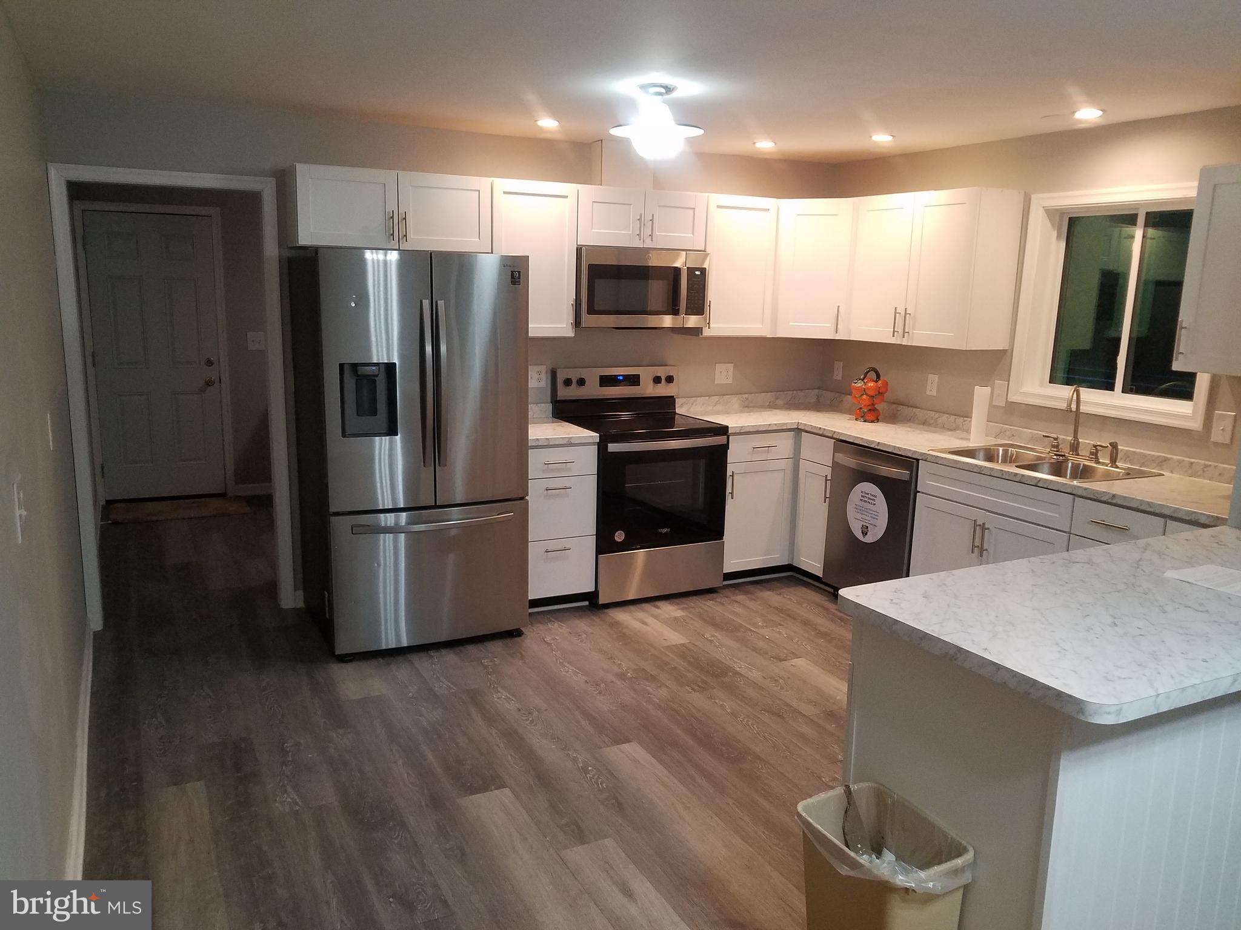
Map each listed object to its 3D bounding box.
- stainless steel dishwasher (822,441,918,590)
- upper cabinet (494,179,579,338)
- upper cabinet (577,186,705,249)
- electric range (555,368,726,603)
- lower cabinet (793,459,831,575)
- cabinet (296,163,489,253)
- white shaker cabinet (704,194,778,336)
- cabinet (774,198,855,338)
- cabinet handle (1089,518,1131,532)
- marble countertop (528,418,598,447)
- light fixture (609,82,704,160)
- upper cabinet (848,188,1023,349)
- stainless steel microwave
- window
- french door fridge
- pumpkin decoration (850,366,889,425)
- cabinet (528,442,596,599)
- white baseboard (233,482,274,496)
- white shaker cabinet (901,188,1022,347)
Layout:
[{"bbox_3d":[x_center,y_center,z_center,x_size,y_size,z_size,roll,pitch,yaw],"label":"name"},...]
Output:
[{"bbox_3d":[1.529,0.315,4.932,0.610,0.845,0.608,-4,12,-27],"label":"stainless steel dishwasher"},{"bbox_3d":[-0.495,-1.057,4.839,0.452,0.774,0.313,-4,12,-27],"label":"upper cabinet"},{"bbox_3d":[0.063,-1.321,5.033,0.762,0.300,0.320,-4,12,-26],"label":"upper cabinet"},{"bbox_3d":[0.105,0.087,5.118,0.760,1.190,0.690,-4,12,-26],"label":"electric range"},{"bbox_3d":[1.329,0.274,5.345,0.590,0.640,0.295,-4,12,-27],"label":"lower cabinet"},{"bbox_3d":[-1.094,-1.212,4.470,0.914,0.350,0.325,-4,12,-26],"label":"cabinet"},{"bbox_3d":[0.608,-1.132,5.348,0.465,0.765,0.320,-4,12,-26],"label":"white shaker cabinet"},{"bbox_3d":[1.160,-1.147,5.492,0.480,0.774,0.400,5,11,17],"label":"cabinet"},{"bbox_3d":[1.845,0.227,3.501,0.035,0.013,0.160,-4,12,-26],"label":"cabinet handle"},{"bbox_3d":[-0.442,-0.175,4.851,0.434,0.042,0.636,-4,12,-27],"label":"marble countertop"},{"bbox_3d":[0.138,-1.297,3.540,0.354,0.268,0.354,1,11,0],"label":"light fixture"},{"bbox_3d":[1.636,-1.029,4.938,0.313,0.774,0.863,-4,12,-27],"label":"upper cabinet"},{"bbox_3d":[0.069,-0.960,5.073,0.757,0.410,0.390,-4,12,-26],"label":"stainless steel microwave"},{"bbox_3d":[2.232,-0.731,4.216,0.100,1.012,0.981,-4,12,-27],"label":"window"},{"bbox_3d":[-0.996,-0.096,4.413,0.900,1.760,0.865,-4,12,-27],"label":"french door fridge"},{"bbox_3d":[1.414,-0.399,5.292,0.212,0.302,0.190,4,11,14],"label":"pumpkin decoration"},{"bbox_3d":[-0.455,0.239,4.914,0.450,0.810,0.630,-4,12,-26],"label":"cabinet"},{"bbox_3d":[-2.828,0.184,7.218,0.315,0.085,0.015,-4,12,-27],"label":"white baseboard"},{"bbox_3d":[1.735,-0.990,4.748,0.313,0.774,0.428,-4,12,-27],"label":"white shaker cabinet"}]

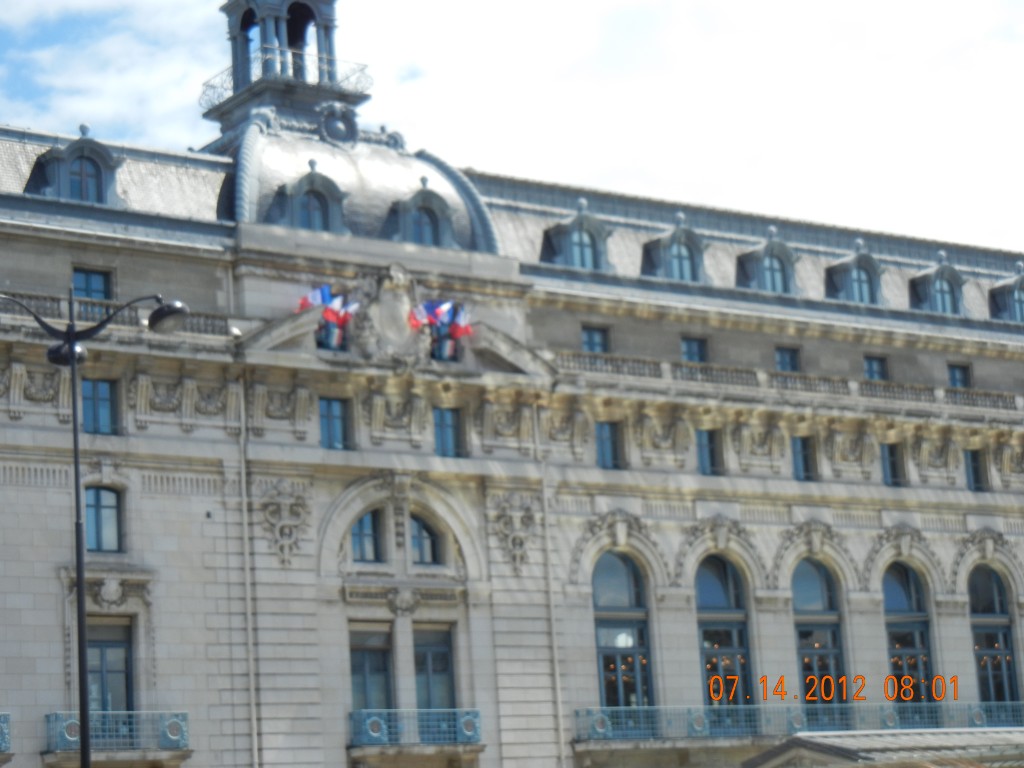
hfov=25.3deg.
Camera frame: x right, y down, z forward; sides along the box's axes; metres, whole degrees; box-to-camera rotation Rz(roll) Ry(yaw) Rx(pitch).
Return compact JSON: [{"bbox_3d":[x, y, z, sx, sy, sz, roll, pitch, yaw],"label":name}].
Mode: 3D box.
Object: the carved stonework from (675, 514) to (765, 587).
[{"bbox_3d":[6.802,5.543,74.819,3.800,2.450,0.450,5,-15,-34],"label":"carved stonework"}]

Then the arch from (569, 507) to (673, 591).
[{"bbox_3d":[3.780,5.915,82.276,4.700,2.810,0.550,5,-16,-34],"label":"arch"}]

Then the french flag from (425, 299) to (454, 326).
[{"bbox_3d":[-2.269,-2.242,71.734,0.950,0.945,0.450,5,-14,-34],"label":"french flag"}]

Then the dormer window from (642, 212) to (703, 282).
[{"bbox_3d":[5.713,-4.795,82.223,2.420,2.574,1.496,5,-15,-35],"label":"dormer window"}]

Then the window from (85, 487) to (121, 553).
[{"bbox_3d":[-11.306,3.743,62.891,1.024,1.808,0.250,5,-15,-34],"label":"window"}]

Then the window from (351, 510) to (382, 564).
[{"bbox_3d":[-4.957,5.111,76.619,1.370,1.820,0.400,5,-16,-34],"label":"window"}]

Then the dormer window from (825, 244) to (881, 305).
[{"bbox_3d":[12.795,-4.122,85.767,2.343,2.641,1.200,5,-14,-34],"label":"dormer window"}]

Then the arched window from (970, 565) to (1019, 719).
[{"bbox_3d":[17.281,9.383,81.716,2.201,5.917,0.350,5,-15,-34],"label":"arched window"}]

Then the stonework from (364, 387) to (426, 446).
[{"bbox_3d":[-3.766,1.056,71.819,2.109,1.747,0.500,5,-15,-35],"label":"stonework"}]

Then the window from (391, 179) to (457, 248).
[{"bbox_3d":[-3.399,-6.014,82.271,2.350,2.680,1.400,5,-16,-34],"label":"window"}]

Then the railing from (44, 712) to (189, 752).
[{"bbox_3d":[-10.578,9.318,61.041,3.793,1.000,0.800,5,-15,-34],"label":"railing"}]

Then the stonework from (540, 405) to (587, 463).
[{"bbox_3d":[1.638,1.639,75.626,1.560,1.754,0.500,5,-15,-35],"label":"stonework"}]

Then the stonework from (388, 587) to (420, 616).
[{"bbox_3d":[-3.274,6.658,69.734,0.950,0.922,0.360,5,-14,-34],"label":"stonework"}]

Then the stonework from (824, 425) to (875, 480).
[{"bbox_3d":[11.717,2.382,79.049,1.950,1.800,0.500,5,-15,-34],"label":"stonework"}]

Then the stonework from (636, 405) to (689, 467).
[{"bbox_3d":[5.128,1.743,76.738,1.900,2.062,0.550,5,-14,-34],"label":"stonework"}]

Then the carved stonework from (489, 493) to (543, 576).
[{"bbox_3d":[0.140,4.763,72.681,1.800,2.709,0.260,5,-14,-34],"label":"carved stonework"}]

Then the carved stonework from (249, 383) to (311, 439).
[{"bbox_3d":[-7.618,0.877,75.260,2.100,1.700,0.550,5,-16,-34],"label":"carved stonework"}]

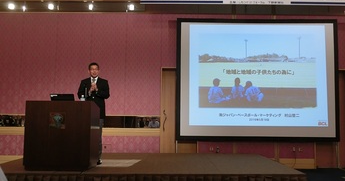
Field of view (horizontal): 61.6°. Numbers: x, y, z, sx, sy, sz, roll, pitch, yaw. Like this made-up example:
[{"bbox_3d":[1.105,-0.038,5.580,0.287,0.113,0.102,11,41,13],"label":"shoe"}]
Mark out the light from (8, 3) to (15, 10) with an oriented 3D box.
[{"bbox_3d":[-3.727,-1.938,6.700,0.140,0.133,0.140,1,-5,0],"label":"light"}]

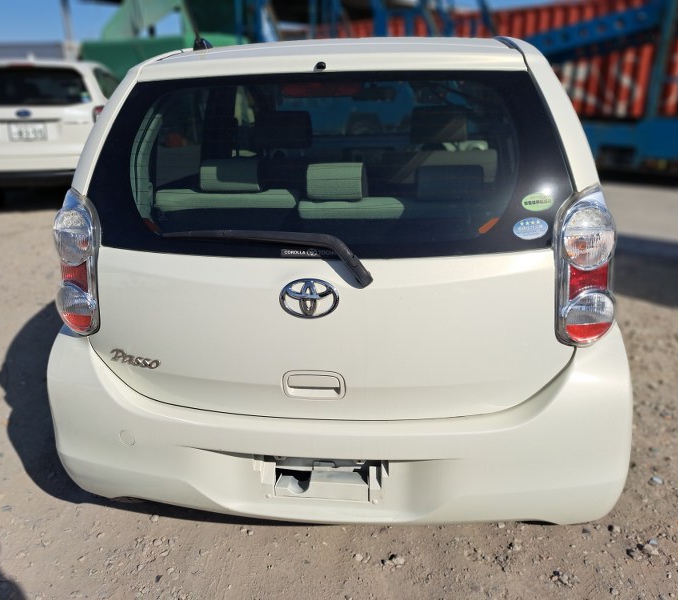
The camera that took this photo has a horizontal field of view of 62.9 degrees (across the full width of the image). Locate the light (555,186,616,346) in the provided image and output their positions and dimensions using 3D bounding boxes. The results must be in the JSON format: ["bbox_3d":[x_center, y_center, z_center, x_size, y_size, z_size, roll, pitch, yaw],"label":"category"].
[{"bbox_3d":[0.603,-0.088,1.383,0.170,0.392,0.190,1,21,6],"label":"light"}]

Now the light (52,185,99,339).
[{"bbox_3d":[-0.698,-0.109,1.527,0.172,0.392,0.190,1,21,6],"label":"light"}]

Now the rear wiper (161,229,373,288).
[{"bbox_3d":[-0.167,-0.100,1.298,0.499,0.128,0.095,1,21,6],"label":"rear wiper"}]

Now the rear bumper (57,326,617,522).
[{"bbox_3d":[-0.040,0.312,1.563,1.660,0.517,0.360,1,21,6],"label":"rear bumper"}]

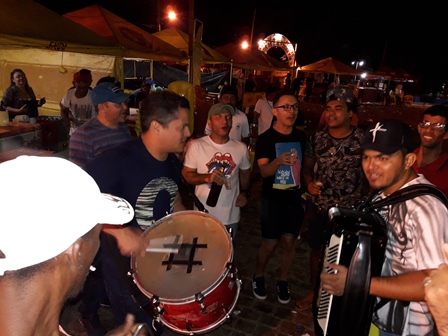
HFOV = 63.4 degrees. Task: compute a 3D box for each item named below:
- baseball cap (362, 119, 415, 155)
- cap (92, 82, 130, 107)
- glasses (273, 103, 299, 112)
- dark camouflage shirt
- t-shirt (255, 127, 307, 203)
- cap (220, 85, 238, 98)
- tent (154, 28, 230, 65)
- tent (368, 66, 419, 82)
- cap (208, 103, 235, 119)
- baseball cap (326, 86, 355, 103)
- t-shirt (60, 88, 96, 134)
[{"bbox_3d":[0.665,-0.135,1.460,0.260,0.145,0.185,-7,17,-34],"label":"baseball cap"},{"bbox_3d":[-0.727,-0.482,2.360,0.260,0.145,0.185,4,14,9],"label":"cap"},{"bbox_3d":[0.443,-0.438,2.620,0.140,0.045,0.140,-3,15,-19],"label":"glasses"},{"bbox_3d":[0.842,-0.004,2.760,0.490,0.660,0.270,6,14,17],"label":"dark camouflage shirt"},{"bbox_3d":[0.428,-0.031,2.850,0.450,0.630,0.250,0,14,-8],"label":"t-shirt"},{"bbox_3d":[0.055,-0.815,3.850,0.180,0.140,0.250,1,14,-5],"label":"cap"},{"bbox_3d":[-1.675,-3.700,11.051,3.000,1.150,3.000,7,14,18],"label":"tent"},{"bbox_3d":[11.456,-6.419,25.000,3.200,1.150,3.200,7,14,18],"label":"tent"},{"bbox_3d":[-0.024,-0.445,2.790,0.180,0.135,0.250,-3,15,-21],"label":"cap"},{"bbox_3d":[0.856,-0.541,2.660,0.180,0.140,0.260,14,18,41],"label":"baseball cap"},{"bbox_3d":[-1.543,-0.624,4.000,0.480,0.620,0.280,-1,14,-15],"label":"t-shirt"}]

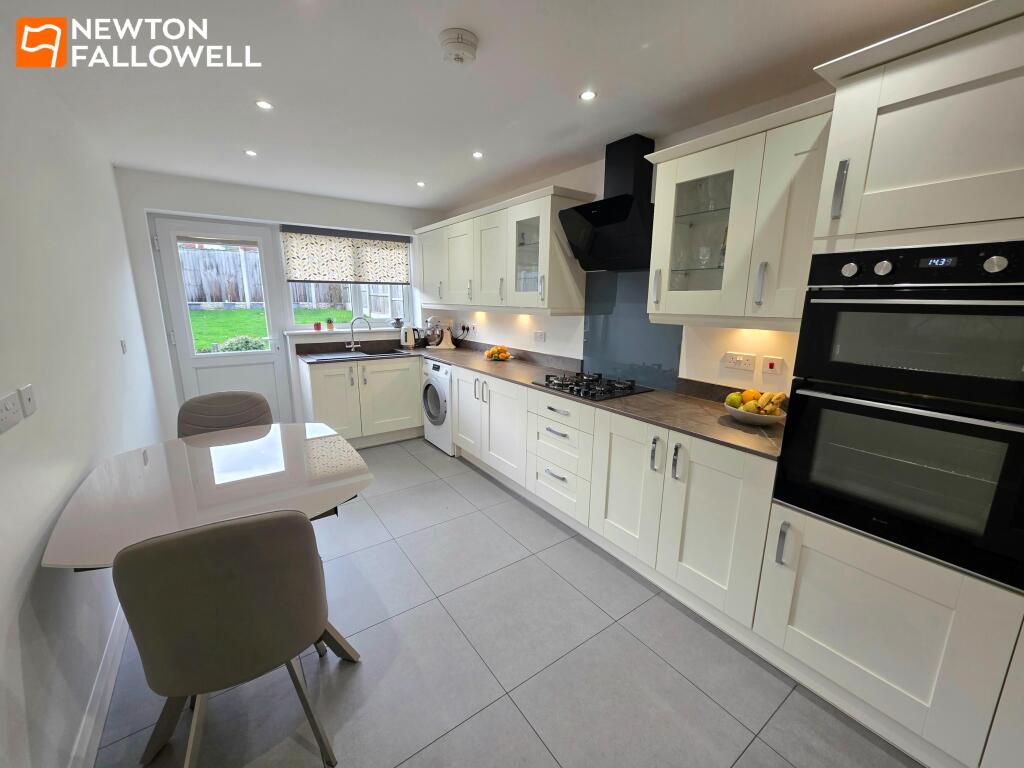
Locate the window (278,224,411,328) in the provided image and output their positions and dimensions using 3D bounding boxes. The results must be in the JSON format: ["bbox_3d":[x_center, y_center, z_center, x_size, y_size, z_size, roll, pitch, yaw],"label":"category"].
[{"bbox_3d":[-1.696,-1.098,4.097,1.290,0.950,0.070,-8,15,-36],"label":"window"}]

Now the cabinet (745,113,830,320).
[{"bbox_3d":[1.256,-0.657,1.612,0.331,0.739,0.304,-8,15,-36],"label":"cabinet"}]

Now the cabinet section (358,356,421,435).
[{"bbox_3d":[-1.195,0.117,3.825,0.605,0.715,0.022,-9,15,-35],"label":"cabinet section"}]

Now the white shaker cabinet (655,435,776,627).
[{"bbox_3d":[0.856,0.604,1.668,0.022,0.717,0.443,-9,15,-35],"label":"white shaker cabinet"}]

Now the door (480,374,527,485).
[{"bbox_3d":[-0.065,0.337,2.917,0.022,0.715,0.605,-6,13,-35],"label":"door"}]

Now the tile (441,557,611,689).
[{"bbox_3d":[0.057,1.101,1.871,0.604,0.010,0.604,-8,15,-36],"label":"tile"}]

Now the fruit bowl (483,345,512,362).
[{"bbox_3d":[-0.136,-0.293,3.631,0.260,0.130,0.260,0,12,0],"label":"fruit bowl"}]

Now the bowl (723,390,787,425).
[{"bbox_3d":[1.147,0.104,1.806,0.235,0.132,0.265,-9,15,-35],"label":"bowl"}]

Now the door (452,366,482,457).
[{"bbox_3d":[-0.390,0.242,3.356,0.020,0.720,0.492,-8,15,-36],"label":"door"}]

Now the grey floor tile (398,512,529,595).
[{"bbox_3d":[-0.298,0.982,2.323,0.600,0.012,0.600,-9,15,-35],"label":"grey floor tile"}]

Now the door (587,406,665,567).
[{"bbox_3d":[0.602,0.536,2.041,0.020,0.720,0.444,-8,15,-36],"label":"door"}]

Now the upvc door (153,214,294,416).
[{"bbox_3d":[-2.595,-0.396,3.576,0.820,2.086,0.070,-8,15,-36],"label":"upvc door"}]

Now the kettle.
[{"bbox_3d":[-1.071,-0.490,4.088,0.205,0.235,0.150,-3,13,-15],"label":"kettle"}]

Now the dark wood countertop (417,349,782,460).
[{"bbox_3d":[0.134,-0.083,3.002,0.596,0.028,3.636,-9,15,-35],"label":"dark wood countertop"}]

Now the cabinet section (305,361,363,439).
[{"bbox_3d":[-1.564,0.171,3.461,0.390,0.715,0.020,-9,15,-36],"label":"cabinet section"}]

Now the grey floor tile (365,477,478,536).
[{"bbox_3d":[-0.652,0.865,2.765,0.600,0.010,0.600,-9,15,-36],"label":"grey floor tile"}]

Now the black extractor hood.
[{"bbox_3d":[0.611,-1.067,2.297,0.390,0.712,0.580,-9,15,-36],"label":"black extractor hood"}]

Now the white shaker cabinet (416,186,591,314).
[{"bbox_3d":[-0.235,-1.080,3.464,0.380,0.815,2.120,-9,15,-36],"label":"white shaker cabinet"}]

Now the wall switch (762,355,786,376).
[{"bbox_3d":[1.308,-0.089,1.932,0.010,0.084,0.086,-8,15,-36],"label":"wall switch"}]

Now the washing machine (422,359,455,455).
[{"bbox_3d":[-0.488,0.180,3.870,0.575,0.850,0.597,-9,15,-36],"label":"washing machine"}]

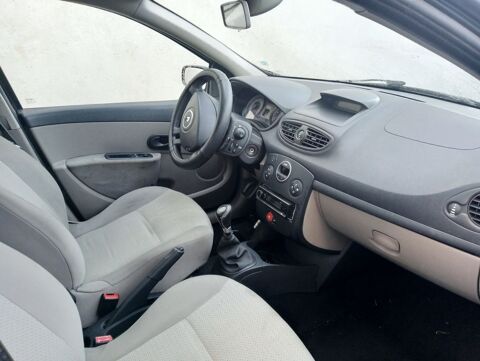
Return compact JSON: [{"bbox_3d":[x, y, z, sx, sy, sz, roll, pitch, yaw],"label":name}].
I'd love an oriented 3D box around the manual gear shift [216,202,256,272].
[{"bbox_3d":[-0.021,0.165,1.211,0.125,0.200,0.100,-11,25,-31],"label":"manual gear shift"}]

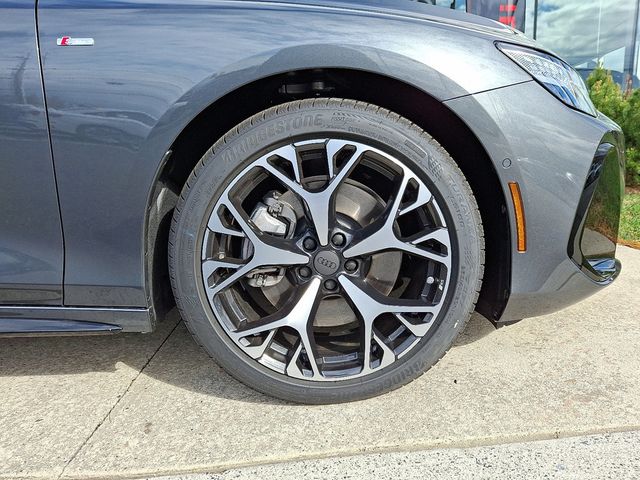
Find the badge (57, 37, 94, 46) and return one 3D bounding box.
[{"bbox_3d":[-0.485,-0.394,0.917,0.074,0.019,0.005,0,5,1],"label":"badge"}]

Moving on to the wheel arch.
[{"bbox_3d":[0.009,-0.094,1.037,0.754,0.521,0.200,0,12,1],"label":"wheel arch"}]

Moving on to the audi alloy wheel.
[{"bbox_3d":[0.015,0.032,1.092,0.690,0.690,0.240,0,12,1],"label":"audi alloy wheel"}]

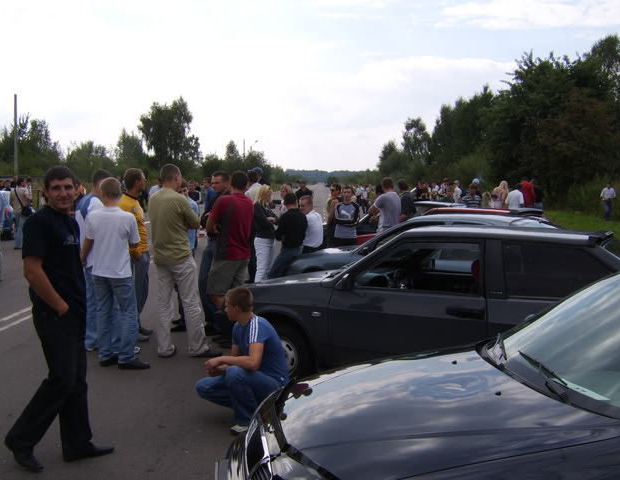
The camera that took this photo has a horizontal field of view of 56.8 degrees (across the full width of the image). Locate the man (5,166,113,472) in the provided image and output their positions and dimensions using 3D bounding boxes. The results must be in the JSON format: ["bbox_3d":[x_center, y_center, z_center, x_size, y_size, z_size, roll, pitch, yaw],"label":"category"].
[{"bbox_3d":[-1.512,0.462,3.460,0.620,1.780,0.560,3,6,28],"label":"man"}]

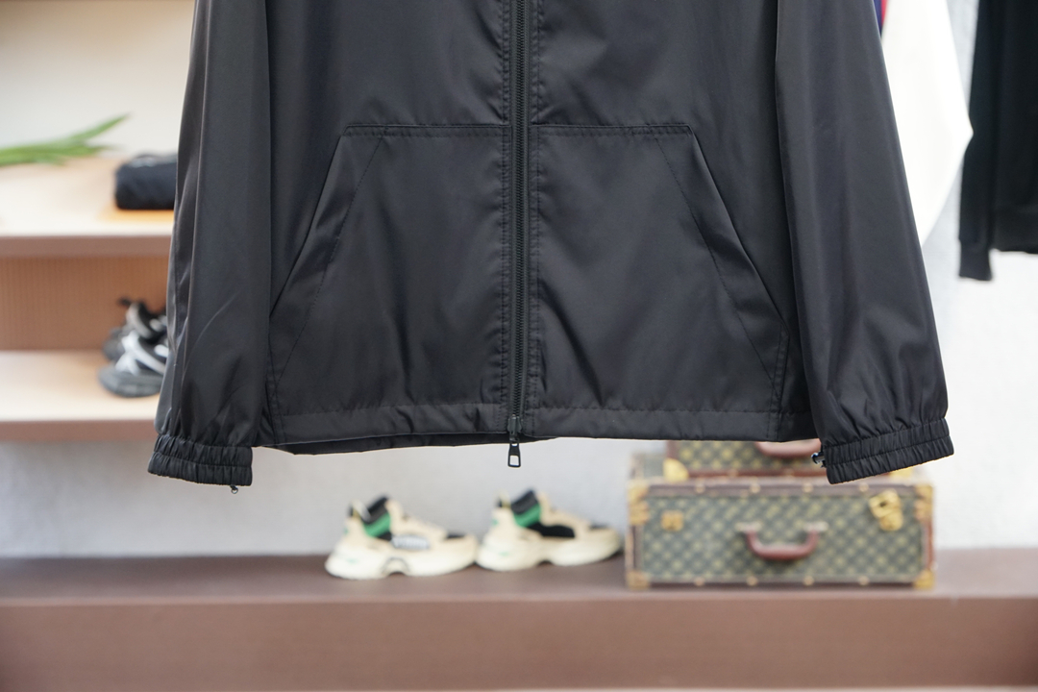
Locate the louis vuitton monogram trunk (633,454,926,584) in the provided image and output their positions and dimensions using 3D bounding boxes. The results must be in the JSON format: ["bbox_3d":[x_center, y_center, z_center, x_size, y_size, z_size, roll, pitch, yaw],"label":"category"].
[{"bbox_3d":[0.498,0.335,4.362,0.572,0.200,0.285,0,10,3],"label":"louis vuitton monogram trunk"}]

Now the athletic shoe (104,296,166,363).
[{"bbox_3d":[-0.640,-0.019,4.256,0.300,0.130,0.112,-3,10,-15],"label":"athletic shoe"}]

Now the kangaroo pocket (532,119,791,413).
[{"bbox_3d":[0.128,-0.070,2.070,0.236,0.272,0.035,0,10,3],"label":"kangaroo pocket"}]

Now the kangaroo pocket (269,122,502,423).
[{"bbox_3d":[-0.120,-0.069,2.070,0.218,0.272,0.035,-1,10,-3],"label":"kangaroo pocket"}]

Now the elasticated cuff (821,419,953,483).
[{"bbox_3d":[0.344,0.098,2.090,0.117,0.036,0.050,-15,9,2],"label":"elasticated cuff"}]

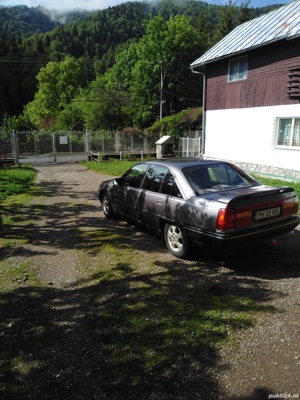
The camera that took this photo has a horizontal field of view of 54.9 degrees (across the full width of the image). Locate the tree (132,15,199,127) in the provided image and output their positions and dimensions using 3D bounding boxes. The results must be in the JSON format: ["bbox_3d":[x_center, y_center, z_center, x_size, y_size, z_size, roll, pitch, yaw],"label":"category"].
[{"bbox_3d":[1.600,-12.000,29.200,7.200,11.800,7.000,0,13,0],"label":"tree"}]

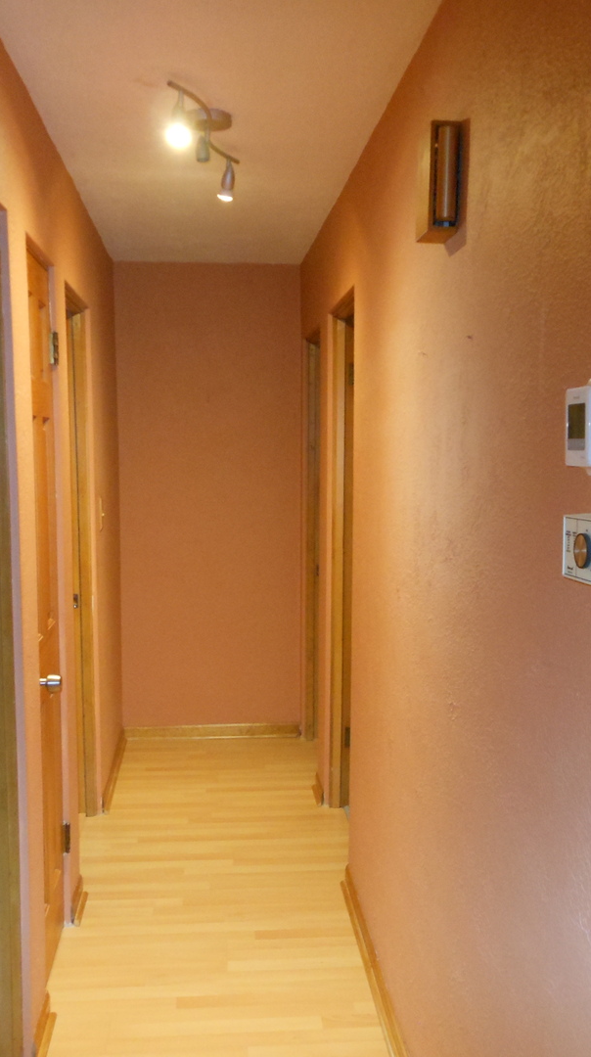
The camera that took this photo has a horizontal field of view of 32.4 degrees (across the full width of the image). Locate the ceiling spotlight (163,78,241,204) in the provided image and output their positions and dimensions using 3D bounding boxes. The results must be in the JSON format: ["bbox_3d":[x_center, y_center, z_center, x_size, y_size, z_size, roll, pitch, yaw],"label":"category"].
[{"bbox_3d":[-0.234,-1.035,2.740,0.140,0.185,0.700,1,5,10],"label":"ceiling spotlight"}]

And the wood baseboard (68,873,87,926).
[{"bbox_3d":[-0.720,1.235,3.381,0.024,0.063,0.240,0,5,-5],"label":"wood baseboard"}]

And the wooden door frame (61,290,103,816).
[{"bbox_3d":[-0.836,0.207,3.729,0.110,2.050,0.670,0,5,-5],"label":"wooden door frame"}]

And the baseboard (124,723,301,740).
[{"bbox_3d":[-0.447,1.064,5.322,0.915,0.062,0.020,0,5,-5],"label":"baseboard"}]

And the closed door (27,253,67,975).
[{"bbox_3d":[-0.737,0.278,2.912,0.040,2.030,0.470,0,5,-5],"label":"closed door"}]

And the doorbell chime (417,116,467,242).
[{"bbox_3d":[0.279,-0.670,1.984,0.058,0.200,0.115,0,5,-5],"label":"doorbell chime"}]

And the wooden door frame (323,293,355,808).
[{"bbox_3d":[0.226,0.199,3.806,0.110,2.050,0.750,0,5,-5],"label":"wooden door frame"}]

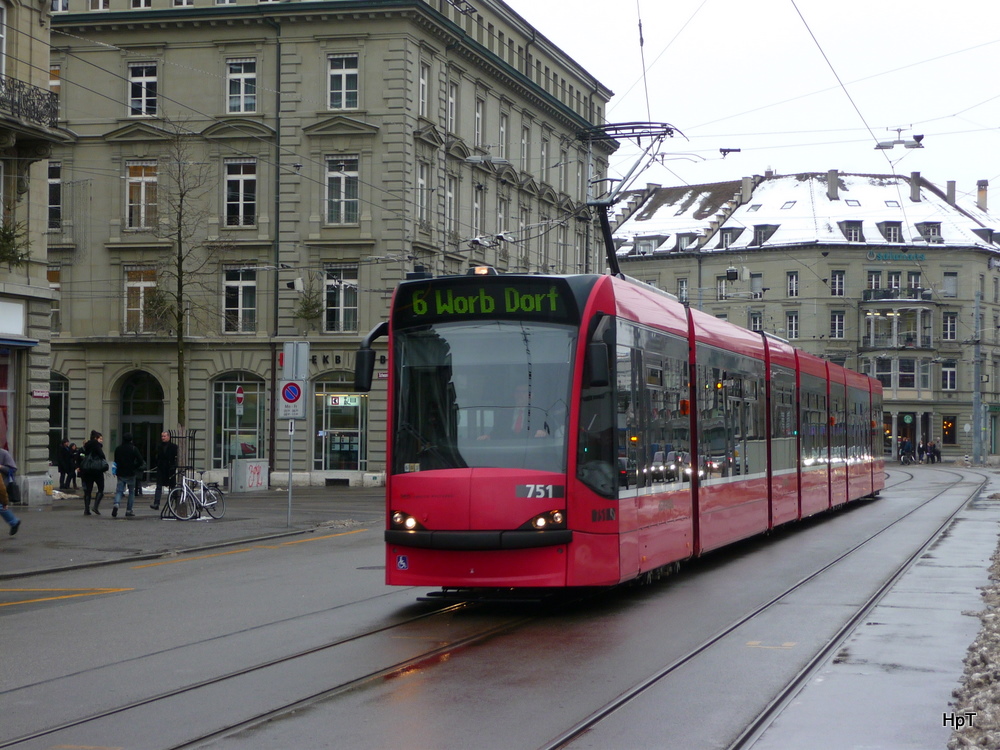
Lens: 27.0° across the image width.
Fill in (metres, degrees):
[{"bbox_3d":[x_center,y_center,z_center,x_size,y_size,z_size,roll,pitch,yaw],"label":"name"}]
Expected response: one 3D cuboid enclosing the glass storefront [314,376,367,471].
[{"bbox_3d":[-5.567,1.693,72.600,1.900,3.400,0.300,0,-1,15],"label":"glass storefront"}]

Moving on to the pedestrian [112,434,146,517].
[{"bbox_3d":[-7.690,2.067,43.000,0.570,1.750,0.450,0,-2,20],"label":"pedestrian"}]

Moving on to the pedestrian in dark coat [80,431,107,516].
[{"bbox_3d":[-8.569,2.058,43.900,0.450,1.730,0.500,2,-2,-38],"label":"pedestrian in dark coat"}]

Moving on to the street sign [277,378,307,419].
[{"bbox_3d":[-3.851,0.447,38.700,0.500,0.710,0.080,0,-1,14],"label":"street sign"}]

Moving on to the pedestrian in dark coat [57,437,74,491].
[{"bbox_3d":[-14.623,3.012,70.000,0.500,1.700,0.500,0,-2,16],"label":"pedestrian in dark coat"}]

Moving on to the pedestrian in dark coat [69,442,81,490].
[{"bbox_3d":[-14.337,3.062,70.000,0.450,1.570,0.450,0,-2,18],"label":"pedestrian in dark coat"}]

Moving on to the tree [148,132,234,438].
[{"bbox_3d":[-6.376,-1.149,42.300,1.850,7.950,1.800,1,-1,0],"label":"tree"}]

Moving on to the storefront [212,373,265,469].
[{"bbox_3d":[-9.253,1.628,73.600,1.900,3.400,0.300,0,-1,15],"label":"storefront"}]

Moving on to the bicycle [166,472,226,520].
[{"bbox_3d":[-6.073,2.448,41.900,0.520,1.000,1.700,-1,-2,41],"label":"bicycle"}]

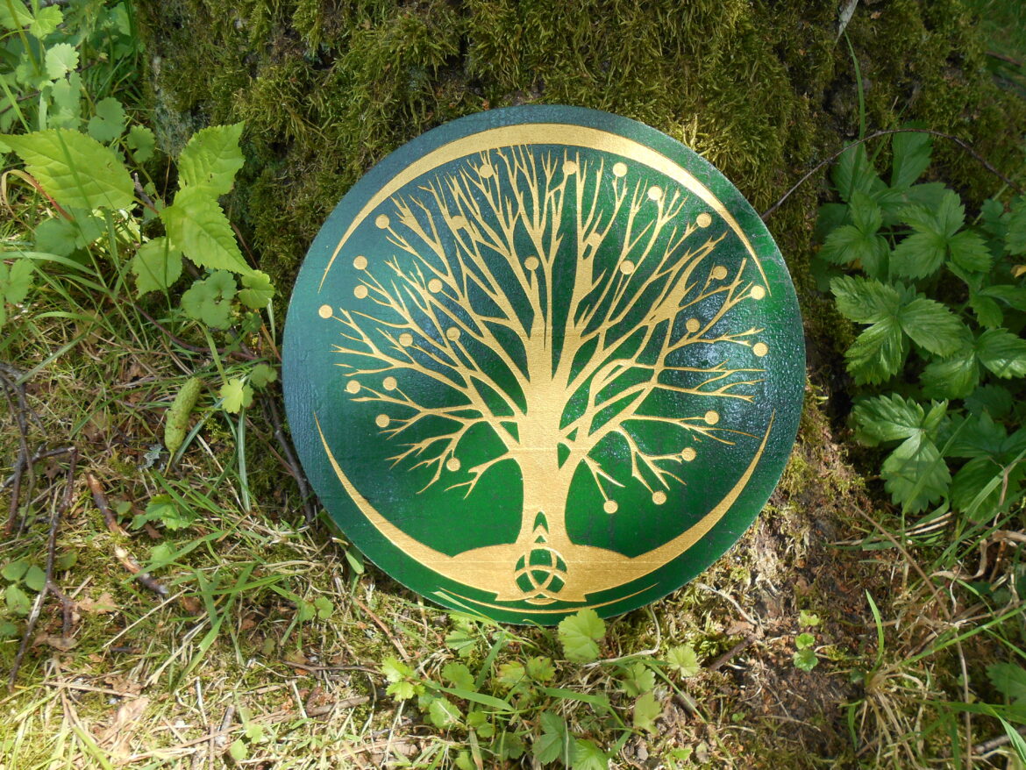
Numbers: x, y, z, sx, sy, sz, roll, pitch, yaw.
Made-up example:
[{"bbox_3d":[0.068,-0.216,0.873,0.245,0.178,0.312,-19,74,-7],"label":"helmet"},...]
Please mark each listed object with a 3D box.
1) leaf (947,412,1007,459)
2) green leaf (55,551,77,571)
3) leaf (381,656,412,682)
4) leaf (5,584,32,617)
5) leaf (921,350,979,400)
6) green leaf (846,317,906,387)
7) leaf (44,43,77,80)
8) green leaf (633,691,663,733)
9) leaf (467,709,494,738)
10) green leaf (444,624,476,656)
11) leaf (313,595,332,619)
[{"bbox_3d":[0.337,0.037,0.560,0.037,0.010,0.040,13,57,20],"label":"leaf"},{"bbox_3d":[-0.286,0.113,0.495,0.016,0.003,0.014,33,49,24],"label":"green leaf"},{"bbox_3d":[-0.059,0.143,0.388,0.017,0.004,0.013,30,68,22],"label":"leaf"},{"bbox_3d":[-0.301,0.132,0.470,0.011,0.004,0.025,-27,53,-31],"label":"leaf"},{"bbox_3d":[0.272,-0.006,0.480,0.036,0.009,0.031,-31,56,-16],"label":"leaf"},{"bbox_3d":[0.244,-0.023,0.515,0.031,0.013,0.057,31,75,20],"label":"green leaf"},{"bbox_3d":[-0.388,-0.279,0.660,0.032,0.006,0.031,-39,80,-20],"label":"leaf"},{"bbox_3d":[0.072,0.176,0.415,0.015,0.005,0.020,3,53,2],"label":"green leaf"},{"bbox_3d":[-0.017,0.175,0.400,0.014,0.003,0.014,-33,60,-24],"label":"leaf"},{"bbox_3d":[-0.029,0.143,0.430,0.018,0.004,0.018,-9,56,-8],"label":"green leaf"},{"bbox_3d":[-0.113,0.131,0.455,0.012,0.004,0.015,7,57,-5],"label":"leaf"}]

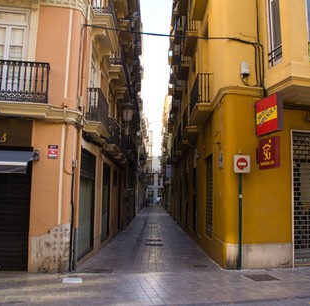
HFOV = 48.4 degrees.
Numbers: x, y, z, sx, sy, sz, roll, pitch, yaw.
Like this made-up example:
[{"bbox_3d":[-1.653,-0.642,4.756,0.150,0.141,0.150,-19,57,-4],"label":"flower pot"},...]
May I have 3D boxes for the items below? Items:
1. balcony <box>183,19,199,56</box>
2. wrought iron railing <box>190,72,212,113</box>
[{"bbox_3d":[1.681,-5.545,16.344,0.500,1.170,2.200,1,-8,0],"label":"balcony"},{"bbox_3d":[1.569,-1.803,11.666,0.500,0.970,2.200,1,-8,0],"label":"wrought iron railing"}]

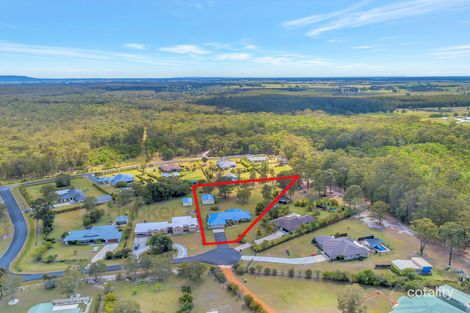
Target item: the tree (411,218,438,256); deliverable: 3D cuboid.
[{"bbox_3d":[99.000,43.520,164.880,13.000,20.500,13.000,0,14,0],"label":"tree"}]

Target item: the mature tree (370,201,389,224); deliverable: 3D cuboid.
[{"bbox_3d":[85.250,33.100,184.300,10.060,14.160,10.060,0,14,0],"label":"mature tree"}]

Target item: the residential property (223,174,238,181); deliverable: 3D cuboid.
[{"bbox_3d":[-4.200,19.440,292.270,14.000,4.500,8.000,-4,15,-15],"label":"residential property"}]

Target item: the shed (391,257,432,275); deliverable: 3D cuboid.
[{"bbox_3d":[72.700,45.330,129.800,13.000,3.300,7.800,0,14,0],"label":"shed"}]

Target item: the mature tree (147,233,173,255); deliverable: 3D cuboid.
[{"bbox_3d":[-37.290,42.990,155.890,12.010,8.790,12.010,0,14,0],"label":"mature tree"}]

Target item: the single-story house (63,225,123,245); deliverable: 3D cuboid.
[{"bbox_3d":[-74.820,41.640,168.730,28.330,5.180,13.970,-2,14,-9],"label":"single-story house"}]

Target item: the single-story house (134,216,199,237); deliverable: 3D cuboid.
[{"bbox_3d":[-38.680,38.980,179.140,34.190,5.270,14.650,-3,14,-11],"label":"single-story house"}]

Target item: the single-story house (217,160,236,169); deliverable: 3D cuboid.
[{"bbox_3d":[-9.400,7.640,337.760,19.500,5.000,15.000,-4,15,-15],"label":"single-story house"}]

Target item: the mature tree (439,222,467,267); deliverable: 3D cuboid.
[{"bbox_3d":[97.240,40.200,141.950,11.230,21.000,11.230,0,14,0],"label":"mature tree"}]

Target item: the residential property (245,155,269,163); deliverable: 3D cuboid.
[{"bbox_3d":[23.890,1.960,327.250,21.980,5.080,14.650,-1,14,-5],"label":"residential property"}]

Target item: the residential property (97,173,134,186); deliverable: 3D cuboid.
[{"bbox_3d":[-109.100,20.510,286.040,29.000,5.500,15.000,-8,16,-29],"label":"residential property"}]

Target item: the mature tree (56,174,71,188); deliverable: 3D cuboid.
[{"bbox_3d":[-146.600,21.710,268.080,11.000,12.000,11.000,0,14,0],"label":"mature tree"}]

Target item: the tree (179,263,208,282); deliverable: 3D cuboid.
[{"bbox_3d":[-20.100,54.500,148.470,13.000,7.300,13.000,0,14,0],"label":"tree"}]

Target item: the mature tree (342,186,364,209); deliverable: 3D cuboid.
[{"bbox_3d":[77.170,27.240,204.670,12.010,15.630,12.010,0,14,0],"label":"mature tree"}]

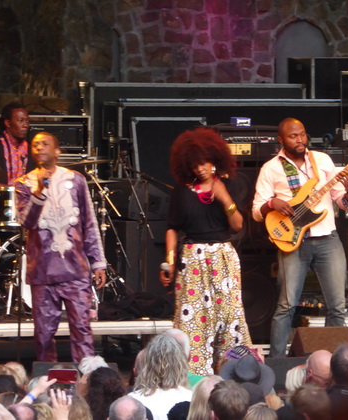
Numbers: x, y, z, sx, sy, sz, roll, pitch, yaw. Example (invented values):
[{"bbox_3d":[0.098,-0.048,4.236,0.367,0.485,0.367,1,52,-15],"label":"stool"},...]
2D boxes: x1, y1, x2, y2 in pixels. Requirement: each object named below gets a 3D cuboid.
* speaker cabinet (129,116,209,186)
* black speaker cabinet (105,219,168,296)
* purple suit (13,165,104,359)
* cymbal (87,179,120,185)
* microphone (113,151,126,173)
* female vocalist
[{"bbox_3d":[-0.042,-0.434,39.300,0.570,0.550,0.450,0,3,0],"label":"speaker cabinet"},{"bbox_3d":[-0.141,0.345,37.600,0.580,0.580,0.550,-1,4,-15],"label":"black speaker cabinet"},{"bbox_3d":[-0.765,0.414,35.100,0.620,1.410,0.400,0,3,-5],"label":"purple suit"},{"bbox_3d":[-0.535,-0.203,37.400,0.340,0.050,0.340,0,3,0],"label":"cymbal"},{"bbox_3d":[-0.386,-0.344,36.800,0.050,0.160,0.050,27,0,0],"label":"microphone"},{"bbox_3d":[0.216,0.326,34.600,0.610,1.760,0.440,0,3,0],"label":"female vocalist"}]

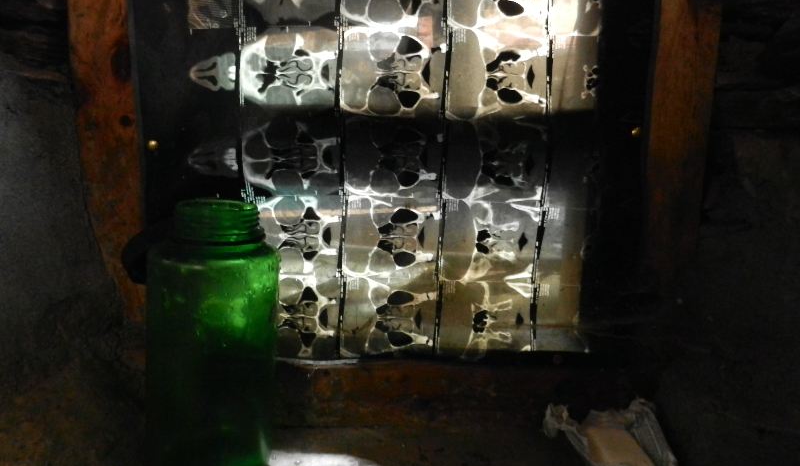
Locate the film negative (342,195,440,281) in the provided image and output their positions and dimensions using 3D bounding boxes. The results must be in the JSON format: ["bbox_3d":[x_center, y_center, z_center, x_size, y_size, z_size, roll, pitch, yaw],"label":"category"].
[{"bbox_3d":[-0.007,0.005,0.489,0.083,0.074,0.003,0,8,0],"label":"film negative"}]

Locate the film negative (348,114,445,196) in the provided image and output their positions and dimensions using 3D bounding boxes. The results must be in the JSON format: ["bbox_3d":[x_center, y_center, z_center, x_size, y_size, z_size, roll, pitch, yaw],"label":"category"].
[{"bbox_3d":[-0.005,-0.063,0.480,0.081,0.068,0.003,0,8,0],"label":"film negative"}]

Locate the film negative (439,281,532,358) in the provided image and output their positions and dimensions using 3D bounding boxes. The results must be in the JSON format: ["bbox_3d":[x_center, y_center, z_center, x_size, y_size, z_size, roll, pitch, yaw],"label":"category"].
[{"bbox_3d":[0.074,0.075,0.499,0.081,0.071,0.003,0,8,0],"label":"film negative"}]

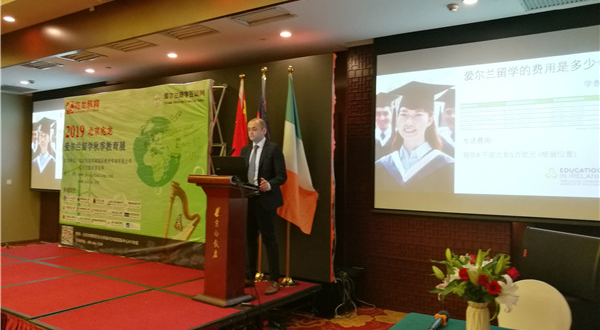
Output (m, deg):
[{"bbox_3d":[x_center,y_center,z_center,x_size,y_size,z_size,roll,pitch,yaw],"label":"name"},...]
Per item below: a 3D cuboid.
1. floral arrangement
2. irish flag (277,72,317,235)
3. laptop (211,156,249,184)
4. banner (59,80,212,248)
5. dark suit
[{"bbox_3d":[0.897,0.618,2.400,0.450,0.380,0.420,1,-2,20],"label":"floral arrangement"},{"bbox_3d":[-0.024,-0.138,5.084,0.540,1.750,0.280,0,-2,33],"label":"irish flag"},{"bbox_3d":[-0.610,0.084,4.538,0.390,0.280,0.300,0,-10,27],"label":"laptop"},{"bbox_3d":[-2.431,0.116,6.629,3.220,2.360,0.100,0,-2,33],"label":"banner"},{"bbox_3d":[-0.390,0.468,4.856,0.520,1.490,0.360,0,-2,33],"label":"dark suit"}]

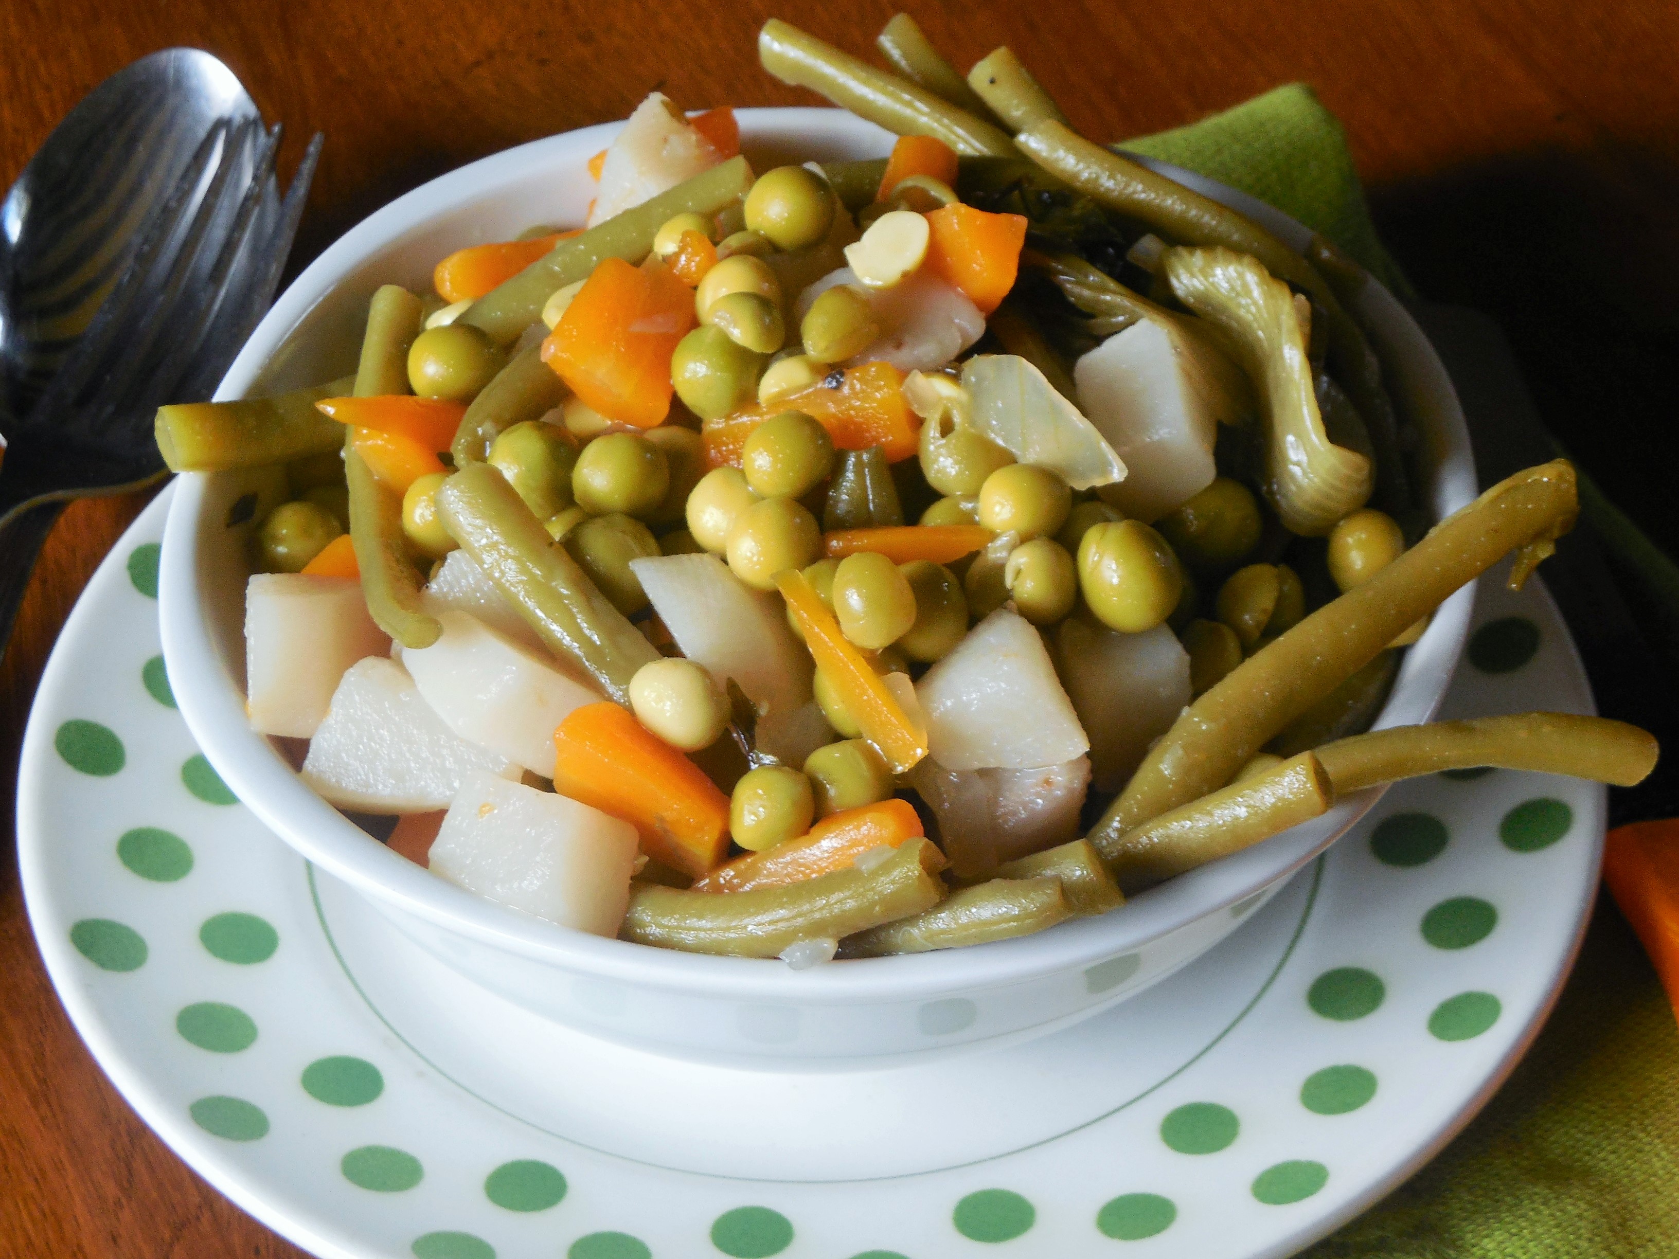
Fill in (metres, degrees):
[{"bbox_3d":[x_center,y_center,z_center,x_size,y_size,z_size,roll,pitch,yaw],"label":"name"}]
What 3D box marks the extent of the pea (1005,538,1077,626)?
[{"bbox_3d":[0.020,-0.005,0.457,0.007,0.009,0.008,-1,43,0],"label":"pea"}]

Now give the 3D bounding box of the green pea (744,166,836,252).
[{"bbox_3d":[-0.006,-0.048,0.517,0.010,0.010,0.010,0,43,0],"label":"green pea"}]

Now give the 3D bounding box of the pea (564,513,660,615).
[{"bbox_3d":[-0.025,-0.007,0.495,0.011,0.011,0.011,0,43,0],"label":"pea"}]

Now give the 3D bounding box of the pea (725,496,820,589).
[{"bbox_3d":[-0.007,-0.008,0.449,0.009,0.009,0.009,-1,43,0],"label":"pea"}]

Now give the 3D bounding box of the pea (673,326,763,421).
[{"bbox_3d":[-0.013,-0.028,0.500,0.010,0.011,0.010,0,43,0],"label":"pea"}]

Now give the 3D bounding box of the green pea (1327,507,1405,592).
[{"bbox_3d":[0.058,-0.009,0.504,0.009,0.010,0.009,0,43,0],"label":"green pea"}]

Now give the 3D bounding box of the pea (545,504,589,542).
[{"bbox_3d":[-0.028,-0.010,0.470,0.008,0.008,0.008,-1,43,0],"label":"pea"}]

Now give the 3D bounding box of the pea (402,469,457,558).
[{"bbox_3d":[-0.041,-0.012,0.476,0.009,0.009,0.009,-1,43,0],"label":"pea"}]

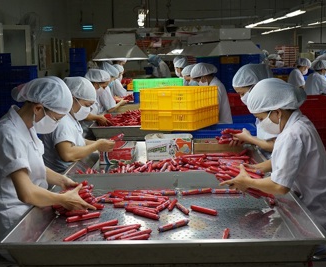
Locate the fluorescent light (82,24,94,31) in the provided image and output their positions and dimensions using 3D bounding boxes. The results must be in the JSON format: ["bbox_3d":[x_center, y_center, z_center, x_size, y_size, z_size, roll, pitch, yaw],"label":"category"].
[{"bbox_3d":[-2.013,-2.826,16.000,0.360,0.180,0.100,-1,7,-6],"label":"fluorescent light"}]

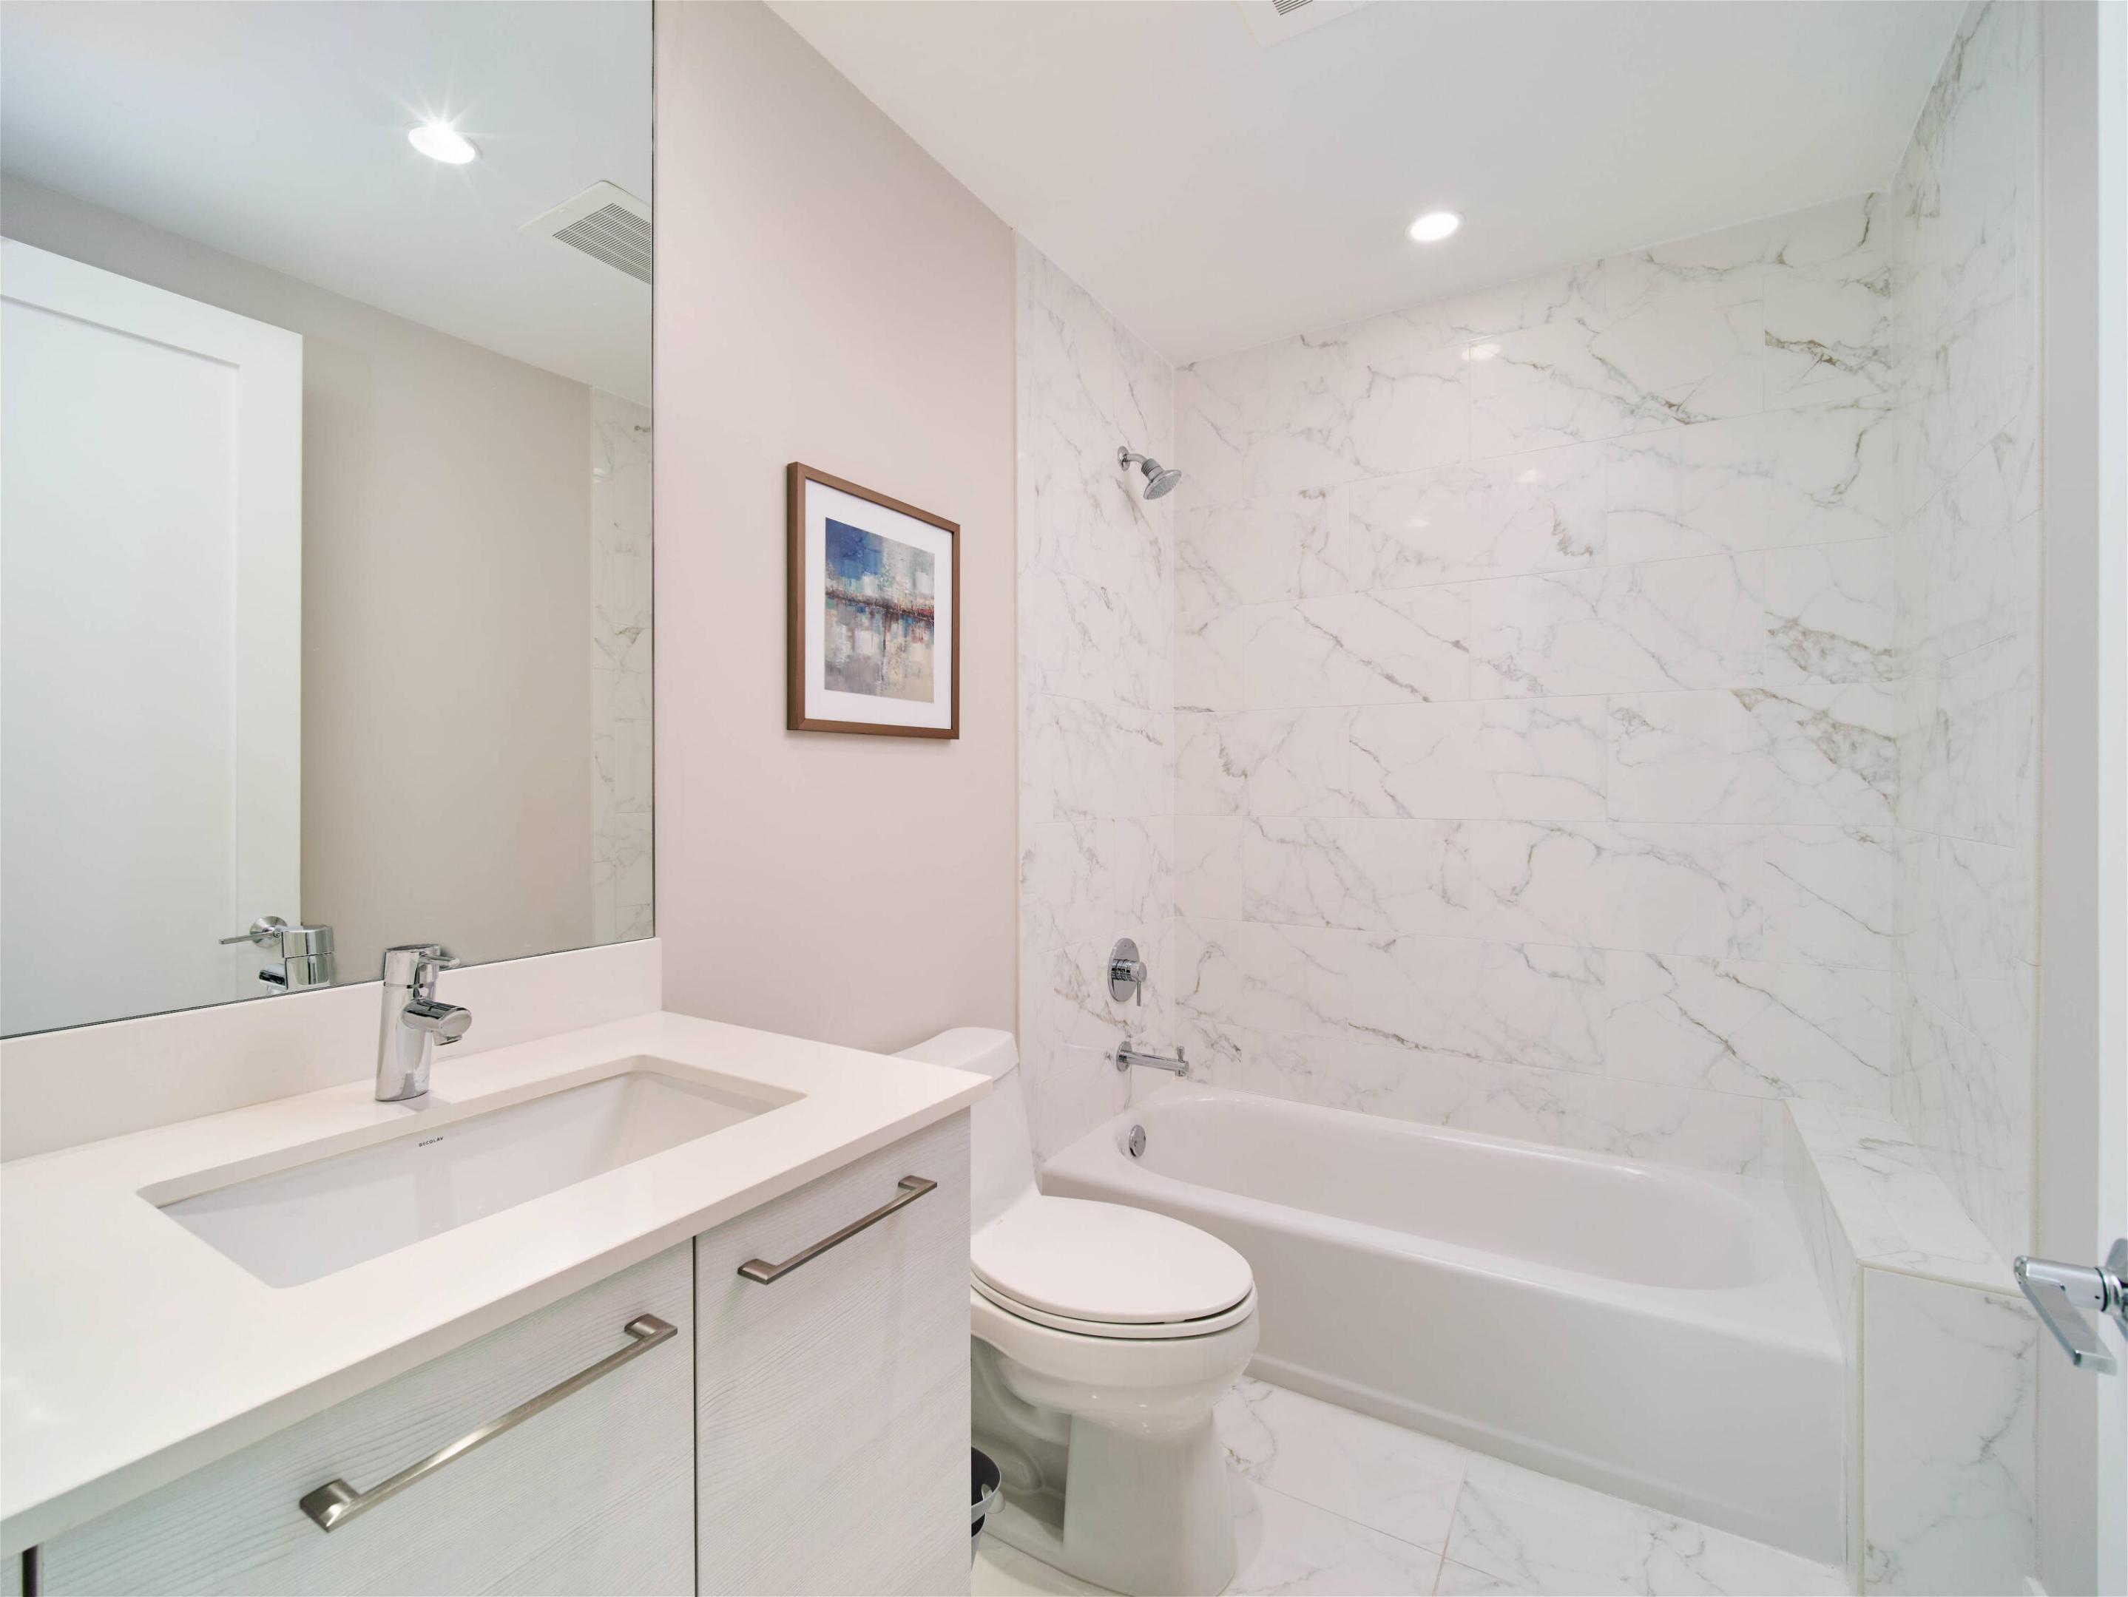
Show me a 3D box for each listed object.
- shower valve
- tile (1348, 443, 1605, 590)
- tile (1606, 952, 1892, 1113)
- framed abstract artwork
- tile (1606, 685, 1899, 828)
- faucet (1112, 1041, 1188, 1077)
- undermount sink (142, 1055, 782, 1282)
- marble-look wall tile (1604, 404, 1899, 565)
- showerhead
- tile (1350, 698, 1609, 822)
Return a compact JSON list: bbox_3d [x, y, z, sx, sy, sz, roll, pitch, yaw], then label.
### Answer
[{"bbox_3d":[0.203,0.495,2.434,0.076,0.189,0.178,0,0,33],"label":"shower valve"},{"bbox_3d":[1.062,-0.728,2.264,0.611,0.313,0.010,0,0,33],"label":"tile"},{"bbox_3d":[1.538,0.512,1.960,0.510,0.318,0.010,0,0,33],"label":"tile"},{"bbox_3d":[-0.343,-0.342,1.640,0.025,0.450,0.424,0,0,33],"label":"framed abstract artwork"},{"bbox_3d":[1.538,-0.096,1.956,0.515,0.313,0.010,0,0,33],"label":"tile"},{"bbox_3d":[0.252,0.730,2.403,0.192,0.102,0.081,0,0,33],"label":"faucet"},{"bbox_3d":[-0.511,0.400,0.803,0.288,0.151,0.449,0,0,33],"label":"undermount sink"},{"bbox_3d":[1.535,-0.719,1.955,0.518,0.313,0.010,0,0,33],"label":"marble-look wall tile"},{"bbox_3d":[0.238,-0.916,2.403,0.162,0.170,0.095,0,0,33],"label":"showerhead"},{"bbox_3d":[1.065,-0.101,2.265,0.615,0.319,0.010,0,0,33],"label":"tile"}]

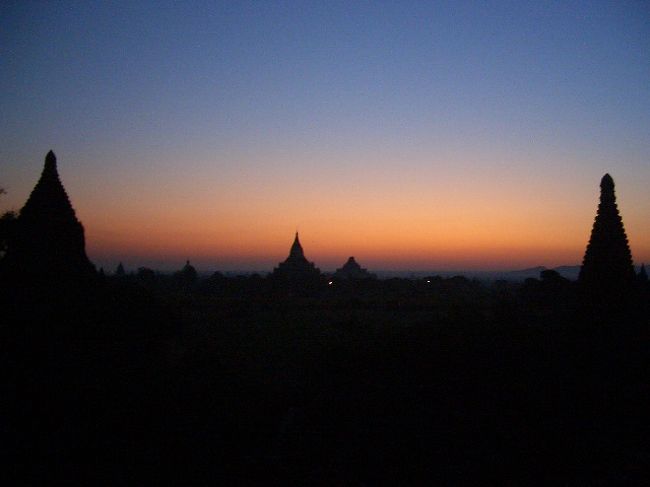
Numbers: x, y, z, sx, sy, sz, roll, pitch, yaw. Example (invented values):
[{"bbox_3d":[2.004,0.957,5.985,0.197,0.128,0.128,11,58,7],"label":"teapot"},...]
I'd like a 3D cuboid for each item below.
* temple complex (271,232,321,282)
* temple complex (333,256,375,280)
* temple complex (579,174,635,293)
[{"bbox_3d":[-25.571,14.930,598.898,42.000,50.000,44.000,-1,-3,26],"label":"temple complex"},{"bbox_3d":[62.900,54.271,1448.920,75.000,49.000,75.000,-1,-3,26],"label":"temple complex"},{"bbox_3d":[30.046,0.940,69.634,7.500,16.600,7.500,-1,-3,26],"label":"temple complex"}]

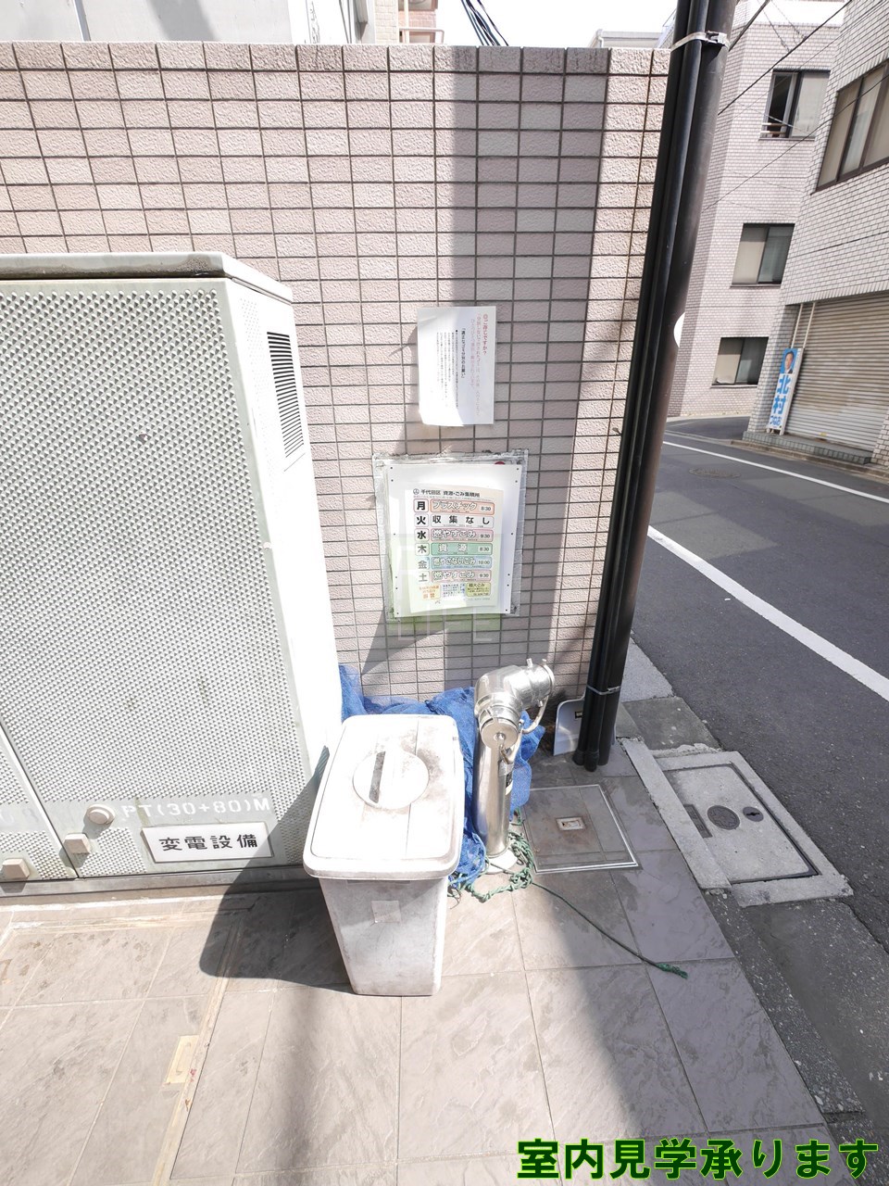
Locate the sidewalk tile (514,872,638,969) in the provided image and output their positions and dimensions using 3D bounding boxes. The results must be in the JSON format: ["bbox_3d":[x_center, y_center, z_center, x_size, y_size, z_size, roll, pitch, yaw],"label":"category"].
[{"bbox_3d":[0.340,0.884,1.306,0.296,0.020,0.242,-3,24,-2],"label":"sidewalk tile"}]

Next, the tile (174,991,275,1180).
[{"bbox_3d":[-0.457,1.035,1.030,0.119,0.020,0.296,-3,24,-2],"label":"tile"}]

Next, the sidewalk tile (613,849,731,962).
[{"bbox_3d":[0.606,0.856,1.330,0.236,0.015,0.296,-2,25,-3],"label":"sidewalk tile"}]

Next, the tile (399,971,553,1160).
[{"bbox_3d":[0.056,1.015,1.055,0.298,0.020,0.298,-2,24,-3],"label":"tile"}]

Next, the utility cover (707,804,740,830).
[{"bbox_3d":[0.918,0.745,1.577,0.096,0.012,0.096,-2,25,-3],"label":"utility cover"}]

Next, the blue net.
[{"bbox_3d":[0.011,0.555,1.536,0.760,0.390,0.530,-2,25,-3],"label":"blue net"}]

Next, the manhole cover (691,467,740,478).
[{"bbox_3d":[3.920,-1.738,6.950,0.670,0.030,0.670,-2,25,-3],"label":"manhole cover"}]

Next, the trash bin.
[{"bbox_3d":[-0.109,0.647,1.166,0.297,0.536,0.415,-1,25,1],"label":"trash bin"}]

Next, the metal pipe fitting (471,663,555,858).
[{"bbox_3d":[0.187,0.506,1.292,0.230,0.670,0.250,-2,25,-3],"label":"metal pipe fitting"}]

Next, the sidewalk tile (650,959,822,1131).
[{"bbox_3d":[0.619,0.980,1.065,0.227,0.020,0.296,-3,24,-2],"label":"sidewalk tile"}]

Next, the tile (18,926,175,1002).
[{"bbox_3d":[-0.882,0.961,1.232,0.299,0.020,0.164,-3,24,-2],"label":"tile"}]

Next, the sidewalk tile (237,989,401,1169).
[{"bbox_3d":[-0.245,1.024,1.036,0.296,0.020,0.296,-3,24,-2],"label":"sidewalk tile"}]

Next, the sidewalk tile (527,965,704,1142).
[{"bbox_3d":[0.357,1.004,1.067,0.298,0.020,0.298,-2,24,-2],"label":"sidewalk tile"}]

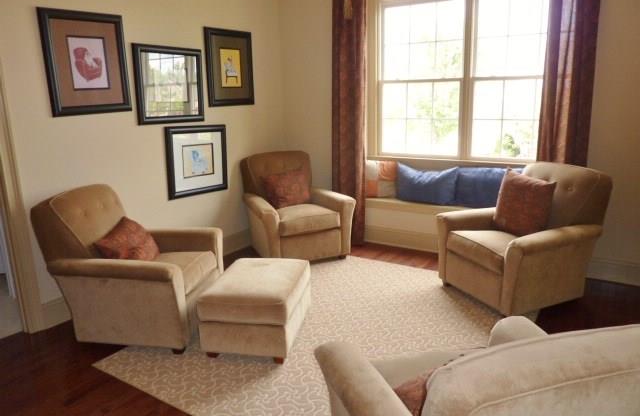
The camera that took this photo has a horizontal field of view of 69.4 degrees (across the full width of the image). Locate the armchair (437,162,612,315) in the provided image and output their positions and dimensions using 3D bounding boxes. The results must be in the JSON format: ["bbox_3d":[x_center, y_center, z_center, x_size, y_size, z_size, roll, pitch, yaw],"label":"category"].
[{"bbox_3d":[1.542,0.210,3.535,0.907,0.936,0.912,-6,14,-21],"label":"armchair"}]

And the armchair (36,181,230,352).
[{"bbox_3d":[-1.202,0.345,3.089,0.907,0.936,0.912,1,13,7],"label":"armchair"}]

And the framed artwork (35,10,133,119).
[{"bbox_3d":[-1.576,-0.988,3.178,0.030,0.670,0.594,8,15,32],"label":"framed artwork"}]

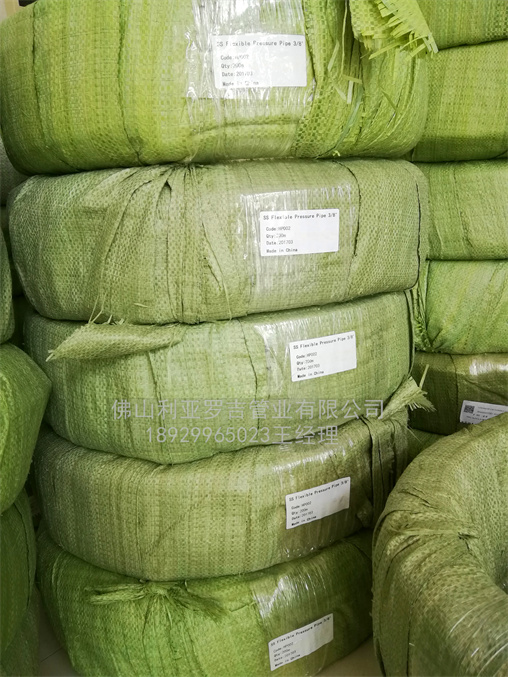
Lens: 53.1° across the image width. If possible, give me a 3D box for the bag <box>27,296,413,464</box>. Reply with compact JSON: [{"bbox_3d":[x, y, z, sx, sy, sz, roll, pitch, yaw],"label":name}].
[{"bbox_3d":[-0.056,-0.002,0.898,0.635,0.180,0.635,-7,13,-18],"label":"bag"}]

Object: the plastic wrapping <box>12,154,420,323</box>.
[{"bbox_3d":[-0.063,-0.185,0.920,0.690,0.190,0.690,-6,14,-17],"label":"plastic wrapping"}]

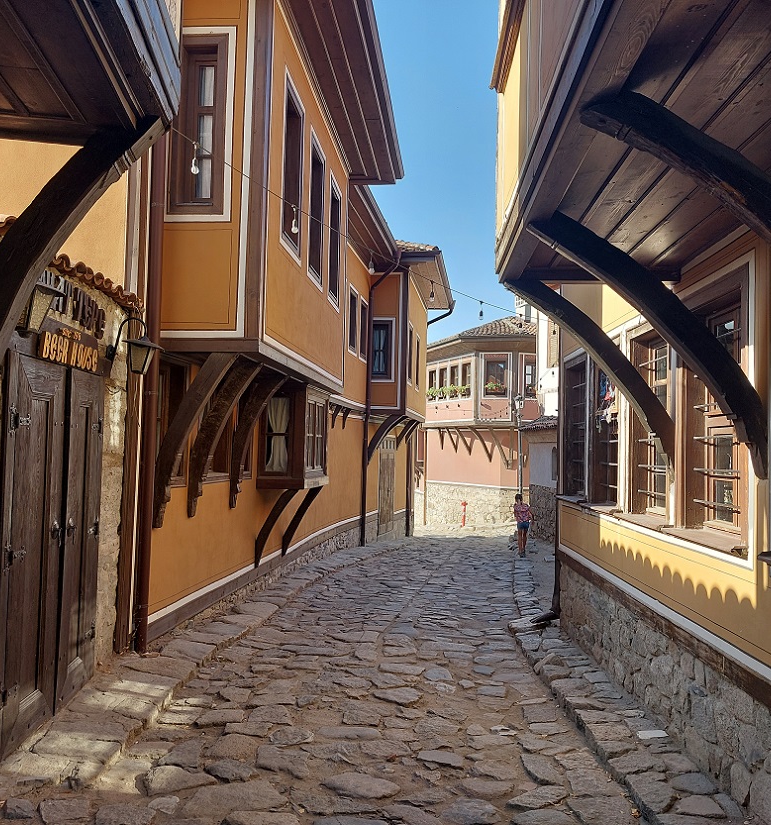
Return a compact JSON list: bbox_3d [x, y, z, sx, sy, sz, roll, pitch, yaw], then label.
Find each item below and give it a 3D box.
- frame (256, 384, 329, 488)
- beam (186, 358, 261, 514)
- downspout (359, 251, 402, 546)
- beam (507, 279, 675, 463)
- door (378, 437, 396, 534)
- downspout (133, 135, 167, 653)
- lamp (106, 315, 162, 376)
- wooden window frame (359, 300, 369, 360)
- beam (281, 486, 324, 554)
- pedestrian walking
[{"bbox_3d":[-1.182,0.331,10.164,0.596,1.270,1.458,1,-3,7],"label":"frame"},{"bbox_3d":[-1.521,0.261,7.340,0.661,1.501,0.160,1,-3,5],"label":"beam"},{"bbox_3d":[-0.104,-0.306,16.664,0.756,6.471,0.300,1,-3,6],"label":"downspout"},{"bbox_3d":[1.146,-0.179,4.314,0.940,1.096,0.140,1,-3,1],"label":"beam"},{"bbox_3d":[0.084,1.714,18.108,0.120,2.210,1.280,1,-3,17],"label":"door"},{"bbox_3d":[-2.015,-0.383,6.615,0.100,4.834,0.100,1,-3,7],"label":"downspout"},{"bbox_3d":[-1.728,-0.454,5.280,0.385,0.400,0.270,2,-3,-3],"label":"lamp"},{"bbox_3d":[-0.417,-1.558,14.450,0.100,1.100,0.930,1,-3,8],"label":"wooden window frame"},{"bbox_3d":[-1.148,1.516,10.729,0.559,0.968,0.110,1,-3,7],"label":"beam"},{"bbox_3d":[3.188,2.638,17.801,0.450,1.462,0.320,1,-3,3],"label":"pedestrian walking"}]

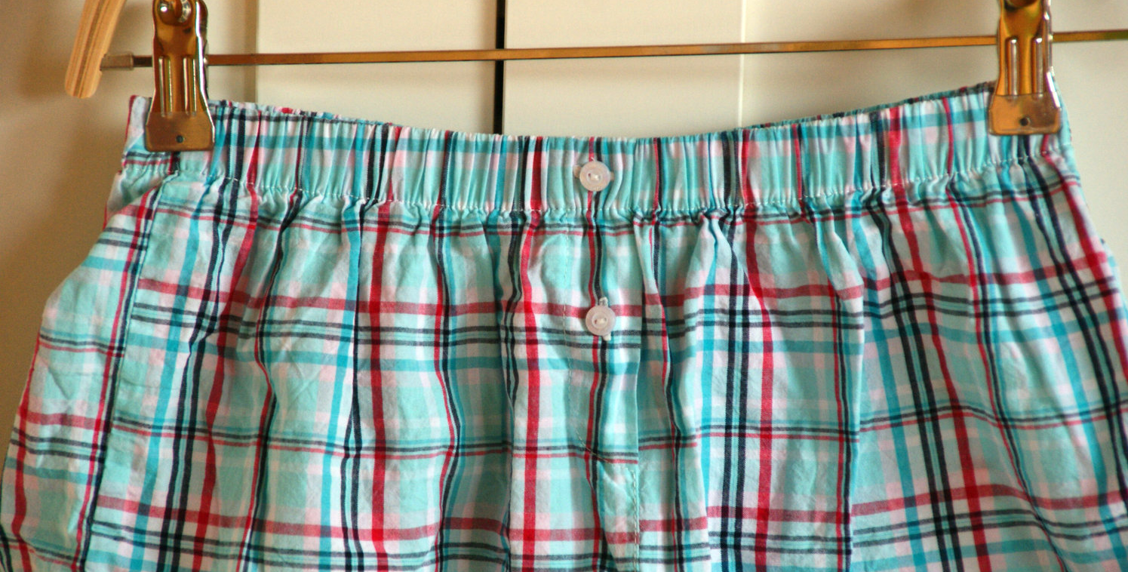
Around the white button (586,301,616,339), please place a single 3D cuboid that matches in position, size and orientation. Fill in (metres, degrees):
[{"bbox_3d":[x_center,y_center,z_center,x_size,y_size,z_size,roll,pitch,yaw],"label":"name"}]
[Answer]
[{"bbox_3d":[0.014,0.013,3.560,0.011,0.011,0.003,1,0,0],"label":"white button"}]

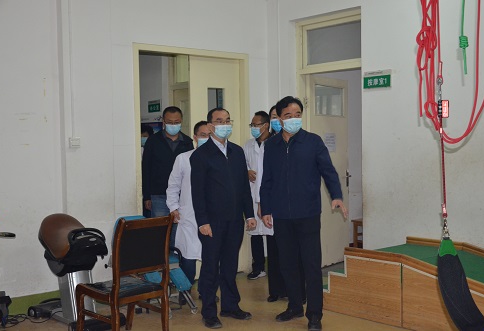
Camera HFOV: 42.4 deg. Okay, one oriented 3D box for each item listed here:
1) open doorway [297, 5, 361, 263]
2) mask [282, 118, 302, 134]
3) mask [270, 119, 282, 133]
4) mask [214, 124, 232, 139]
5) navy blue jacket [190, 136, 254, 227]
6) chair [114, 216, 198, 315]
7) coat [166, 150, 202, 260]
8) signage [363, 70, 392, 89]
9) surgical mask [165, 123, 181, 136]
[{"bbox_3d":[0.891,-0.174,6.311,0.160,2.650,0.940,-3,3,-41],"label":"open doorway"},{"bbox_3d":[0.389,-0.300,4.800,0.148,0.122,0.085,-2,2,-22],"label":"mask"},{"bbox_3d":[0.314,-0.343,5.420,0.140,0.118,0.085,-1,2,-6],"label":"mask"},{"bbox_3d":[-0.145,-0.263,4.850,0.145,0.115,0.085,-2,2,-29],"label":"mask"},{"bbox_3d":[-0.154,0.131,4.940,0.510,0.690,0.300,-2,2,-19],"label":"navy blue jacket"},{"bbox_3d":[-0.790,0.824,5.280,0.500,0.780,0.740,-3,3,-43],"label":"chair"},{"bbox_3d":[-0.375,0.335,5.500,0.540,1.020,0.360,-2,2,-24],"label":"coat"},{"bbox_3d":[1.243,-0.789,5.747,0.020,0.155,0.310,-3,3,-41],"label":"signage"},{"bbox_3d":[-0.629,-0.326,5.750,0.145,0.118,0.085,-1,2,-12],"label":"surgical mask"}]

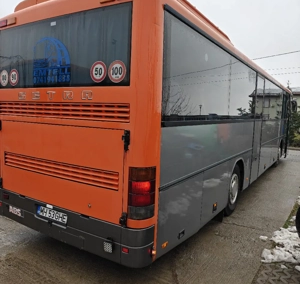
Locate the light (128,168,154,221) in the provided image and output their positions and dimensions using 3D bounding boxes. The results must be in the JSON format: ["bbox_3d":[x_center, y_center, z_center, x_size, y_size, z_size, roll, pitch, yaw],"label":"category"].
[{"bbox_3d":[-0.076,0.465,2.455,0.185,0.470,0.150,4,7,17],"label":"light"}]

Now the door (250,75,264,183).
[{"bbox_3d":[2.486,-0.277,6.241,0.080,2.460,0.892,6,8,32],"label":"door"}]

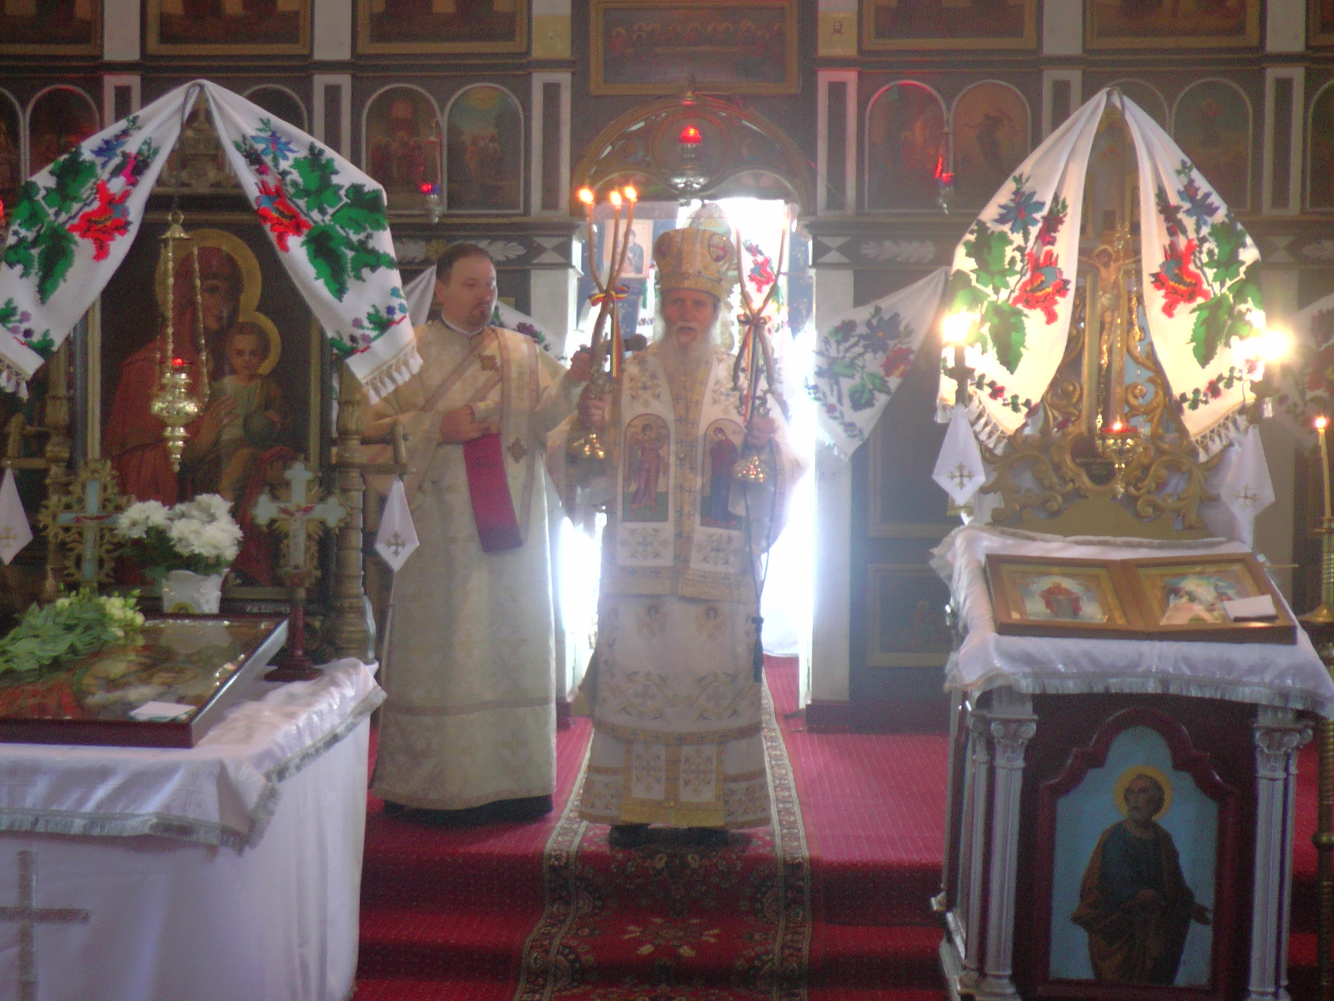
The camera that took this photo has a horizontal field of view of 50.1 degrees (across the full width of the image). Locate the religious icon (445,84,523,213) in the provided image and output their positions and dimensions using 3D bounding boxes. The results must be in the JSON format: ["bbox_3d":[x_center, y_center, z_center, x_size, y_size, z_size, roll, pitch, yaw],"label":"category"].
[{"bbox_3d":[-0.734,-1.407,5.705,0.315,0.511,0.040,1,3,3],"label":"religious icon"}]

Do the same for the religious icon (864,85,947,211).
[{"bbox_3d":[0.940,-1.395,5.628,0.311,0.508,0.040,1,3,3],"label":"religious icon"}]

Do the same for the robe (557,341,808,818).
[{"bbox_3d":[0.040,0.238,4.300,0.730,1.419,0.470,1,3,3],"label":"robe"}]

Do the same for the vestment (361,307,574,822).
[{"bbox_3d":[-0.610,0.186,4.457,0.660,1.484,0.460,0,3,-7],"label":"vestment"}]

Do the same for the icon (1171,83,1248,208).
[{"bbox_3d":[2.131,-1.385,5.574,0.301,0.512,0.040,1,3,3],"label":"icon"}]

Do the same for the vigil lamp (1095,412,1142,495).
[{"bbox_3d":[1.204,-0.118,3.800,0.128,0.222,0.128,0,3,2],"label":"vigil lamp"}]

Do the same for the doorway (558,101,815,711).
[{"bbox_3d":[0.086,-0.371,5.772,1.047,2.573,0.280,1,3,3],"label":"doorway"}]

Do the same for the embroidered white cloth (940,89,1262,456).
[{"bbox_3d":[1.236,-0.647,4.050,0.890,1.030,0.270,1,3,3],"label":"embroidered white cloth"}]

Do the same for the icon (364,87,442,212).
[{"bbox_3d":[-1.058,-1.407,5.720,0.317,0.504,0.040,1,3,3],"label":"icon"}]

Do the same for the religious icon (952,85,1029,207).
[{"bbox_3d":[1.276,-1.391,5.613,0.305,0.507,0.040,1,3,3],"label":"religious icon"}]

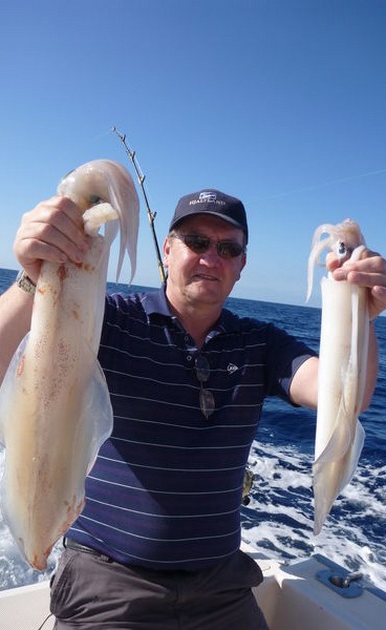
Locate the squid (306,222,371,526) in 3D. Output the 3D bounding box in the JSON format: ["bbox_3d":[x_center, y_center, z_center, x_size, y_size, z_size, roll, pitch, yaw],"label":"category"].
[{"bbox_3d":[0.223,0.095,0.790,0.090,0.485,0.075,5,1,14],"label":"squid"}]

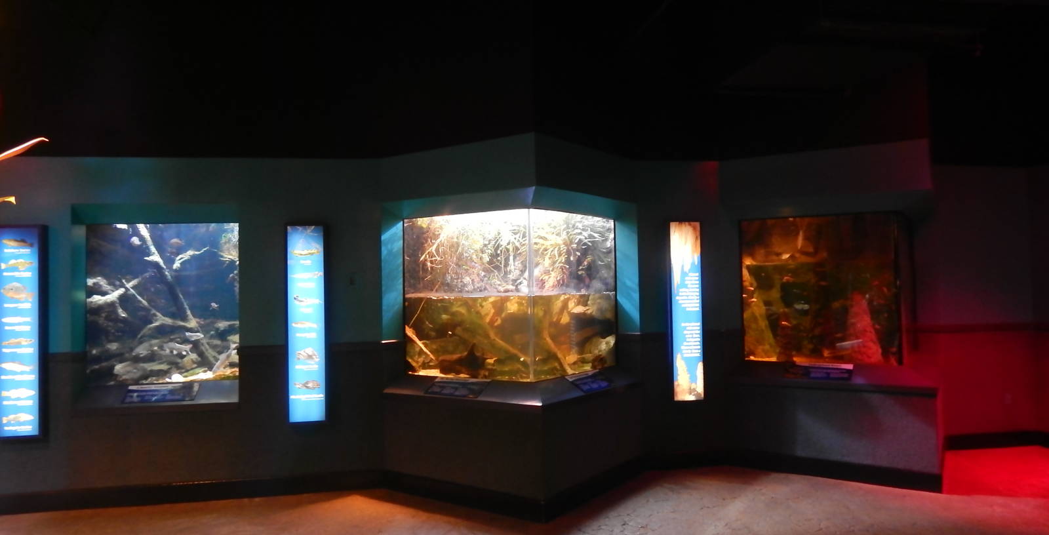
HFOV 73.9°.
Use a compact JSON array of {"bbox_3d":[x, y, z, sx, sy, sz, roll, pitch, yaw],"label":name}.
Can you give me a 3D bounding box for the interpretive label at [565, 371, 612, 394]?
[{"bbox_3d":[0.534,0.903,5.557,0.208,0.025,0.493,37,20,29],"label":"interpretive label"}]

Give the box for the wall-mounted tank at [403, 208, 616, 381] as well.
[{"bbox_3d":[-0.123,0.232,6.112,1.308,1.298,1.268,-2,-2,35],"label":"wall-mounted tank"}]

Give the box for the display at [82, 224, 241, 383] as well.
[{"bbox_3d":[-2.988,0.299,6.066,1.207,1.298,0.754,-1,-1,-10],"label":"display"}]

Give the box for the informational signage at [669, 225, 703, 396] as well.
[{"bbox_3d":[1.425,0.383,6.171,0.309,1.594,0.081,-1,-1,-10],"label":"informational signage"}]

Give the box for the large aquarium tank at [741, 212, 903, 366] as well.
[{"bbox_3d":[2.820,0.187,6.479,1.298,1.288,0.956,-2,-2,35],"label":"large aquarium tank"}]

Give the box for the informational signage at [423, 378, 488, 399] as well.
[{"bbox_3d":[-0.523,0.920,5.386,0.532,0.025,0.199,-2,31,35],"label":"informational signage"}]

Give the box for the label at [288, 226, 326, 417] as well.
[{"bbox_3d":[-1.744,0.450,5.606,0.311,1.595,0.081,-1,-1,-10],"label":"label"}]

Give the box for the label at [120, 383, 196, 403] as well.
[{"bbox_3d":[-2.860,0.984,5.496,0.515,0.025,0.210,-1,32,-10],"label":"label"}]

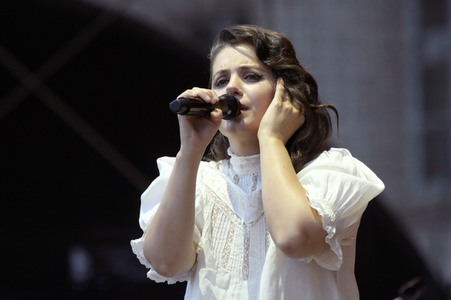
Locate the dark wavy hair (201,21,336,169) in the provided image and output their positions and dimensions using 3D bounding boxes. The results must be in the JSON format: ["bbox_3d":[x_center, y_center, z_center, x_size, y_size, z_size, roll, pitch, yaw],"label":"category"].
[{"bbox_3d":[0.086,-0.100,9.250,0.235,0.270,0.225,-5,-11,28],"label":"dark wavy hair"}]

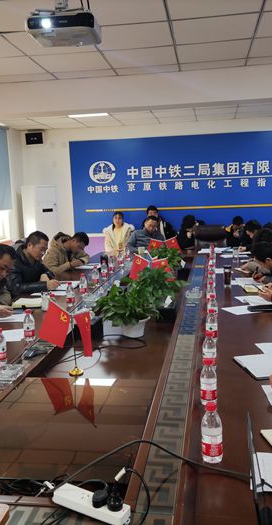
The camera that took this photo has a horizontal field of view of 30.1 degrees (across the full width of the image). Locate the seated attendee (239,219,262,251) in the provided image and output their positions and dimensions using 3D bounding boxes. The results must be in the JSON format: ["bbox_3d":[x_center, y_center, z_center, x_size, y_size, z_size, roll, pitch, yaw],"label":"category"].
[{"bbox_3d":[1.821,0.013,7.080,0.780,1.200,0.520,-3,8,-4],"label":"seated attendee"}]

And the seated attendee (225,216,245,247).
[{"bbox_3d":[1.449,-0.022,7.280,0.520,1.275,0.780,-1,7,11],"label":"seated attendee"}]

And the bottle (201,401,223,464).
[{"bbox_3d":[0.242,0.537,1.602,0.065,0.184,0.065,-1,7,8],"label":"bottle"}]

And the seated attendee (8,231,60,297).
[{"bbox_3d":[-1.000,0.363,4.751,0.740,1.280,0.580,0,8,19],"label":"seated attendee"}]

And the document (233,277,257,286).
[{"bbox_3d":[1.049,0.177,4.739,0.260,0.006,0.240,-1,8,9],"label":"document"}]

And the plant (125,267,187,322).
[{"bbox_3d":[0.163,0.211,4.337,0.540,0.350,0.520,-1,7,8],"label":"plant"}]

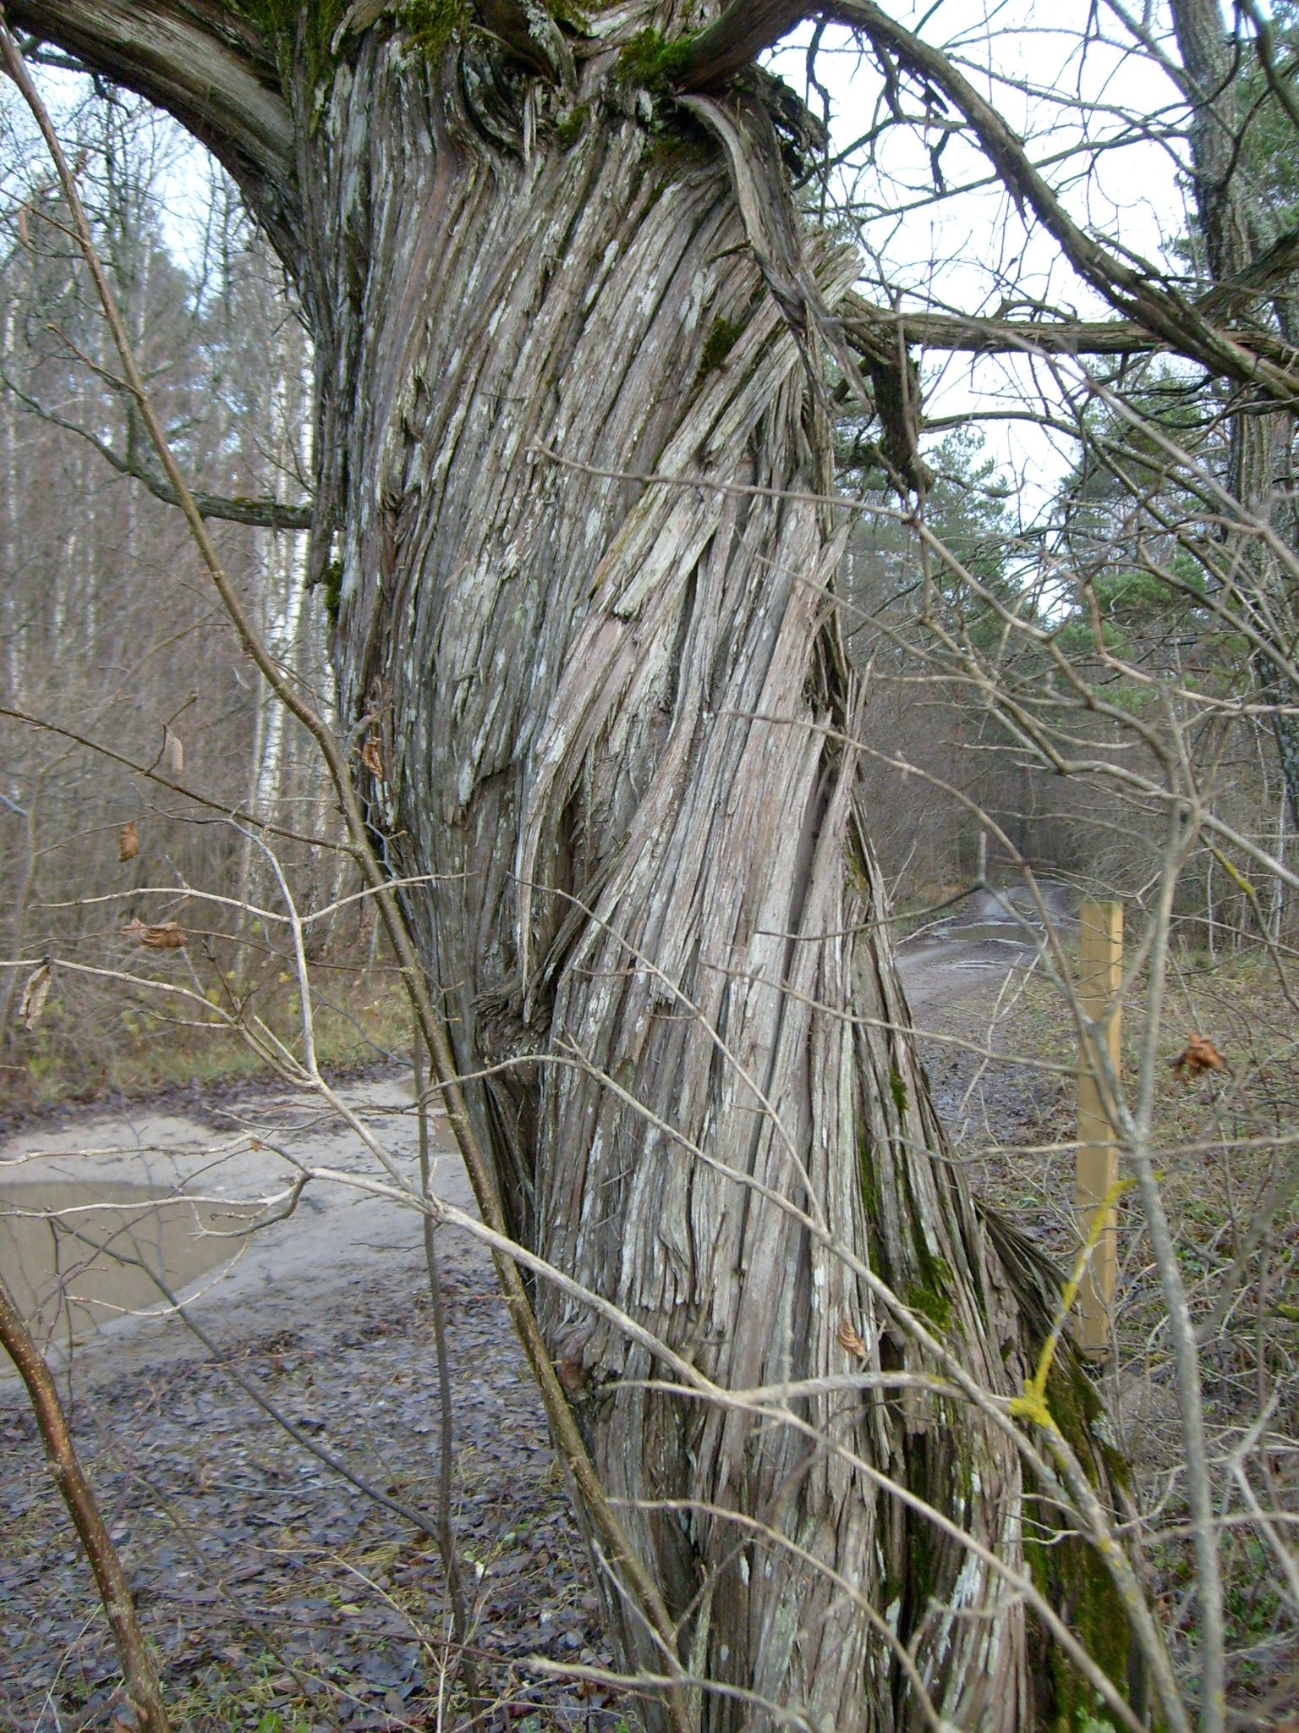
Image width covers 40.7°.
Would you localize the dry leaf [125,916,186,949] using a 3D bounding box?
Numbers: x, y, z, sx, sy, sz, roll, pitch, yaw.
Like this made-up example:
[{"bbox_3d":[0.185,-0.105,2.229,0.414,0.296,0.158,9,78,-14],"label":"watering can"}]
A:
[{"bbox_3d":[-0.409,0.055,1.450,0.050,0.027,0.030,0,2,0],"label":"dry leaf"}]

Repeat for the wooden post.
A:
[{"bbox_3d":[1.308,0.766,5.100,0.090,1.320,0.090,2,2,34],"label":"wooden post"}]

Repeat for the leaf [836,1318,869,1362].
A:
[{"bbox_3d":[0.185,0.432,1.600,0.022,0.042,0.018,-27,0,0],"label":"leaf"}]

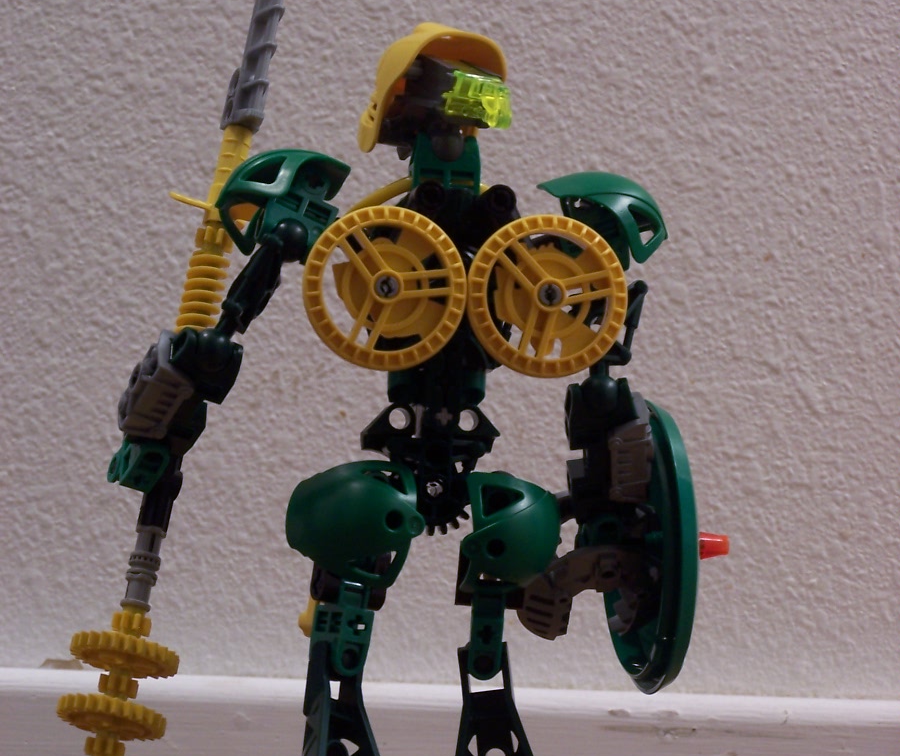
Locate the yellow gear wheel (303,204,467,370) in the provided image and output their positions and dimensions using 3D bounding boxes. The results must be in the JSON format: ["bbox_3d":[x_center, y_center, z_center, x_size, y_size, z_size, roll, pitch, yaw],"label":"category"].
[{"bbox_3d":[-0.015,-0.020,0.920,0.037,0.037,0.007,2,-4,-9],"label":"yellow gear wheel"}]

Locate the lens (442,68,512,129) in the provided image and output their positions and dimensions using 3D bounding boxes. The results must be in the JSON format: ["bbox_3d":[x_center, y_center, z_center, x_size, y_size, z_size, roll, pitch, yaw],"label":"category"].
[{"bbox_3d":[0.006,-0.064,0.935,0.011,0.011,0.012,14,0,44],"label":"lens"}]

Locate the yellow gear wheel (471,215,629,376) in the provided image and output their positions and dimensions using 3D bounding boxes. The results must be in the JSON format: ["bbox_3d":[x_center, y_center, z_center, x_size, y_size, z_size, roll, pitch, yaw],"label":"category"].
[{"bbox_3d":[0.022,-0.019,0.922,0.037,0.037,0.007,2,-5,-10],"label":"yellow gear wheel"}]

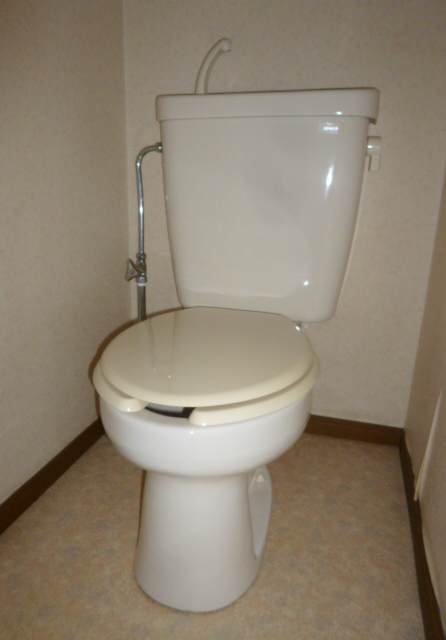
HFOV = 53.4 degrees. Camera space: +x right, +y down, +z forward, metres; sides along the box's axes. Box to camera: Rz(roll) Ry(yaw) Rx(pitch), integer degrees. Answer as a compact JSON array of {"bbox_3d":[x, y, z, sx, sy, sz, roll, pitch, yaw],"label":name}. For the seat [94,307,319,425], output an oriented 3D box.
[{"bbox_3d":[-0.022,0.070,0.785,0.378,0.028,0.421,6,17,16],"label":"seat"}]

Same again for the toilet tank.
[{"bbox_3d":[0.094,-0.264,1.062,0.464,0.477,0.178,6,17,16],"label":"toilet tank"}]

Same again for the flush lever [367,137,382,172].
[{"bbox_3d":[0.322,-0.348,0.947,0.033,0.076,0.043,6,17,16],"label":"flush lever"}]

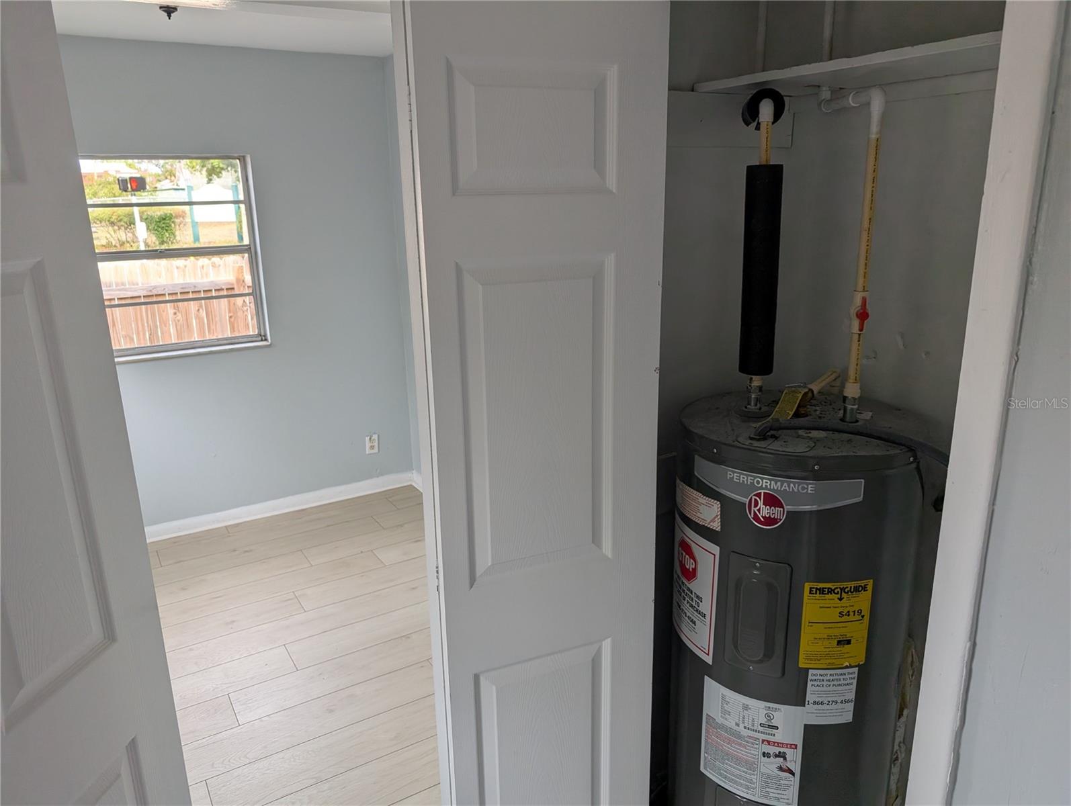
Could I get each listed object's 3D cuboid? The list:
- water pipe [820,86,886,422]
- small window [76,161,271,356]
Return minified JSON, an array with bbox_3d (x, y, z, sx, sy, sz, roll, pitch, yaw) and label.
[{"bbox_3d":[0.634,-0.298,1.560,0.056,0.670,0.167,-10,17,-30],"label":"water pipe"},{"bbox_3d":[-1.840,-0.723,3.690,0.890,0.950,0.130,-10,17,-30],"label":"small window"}]

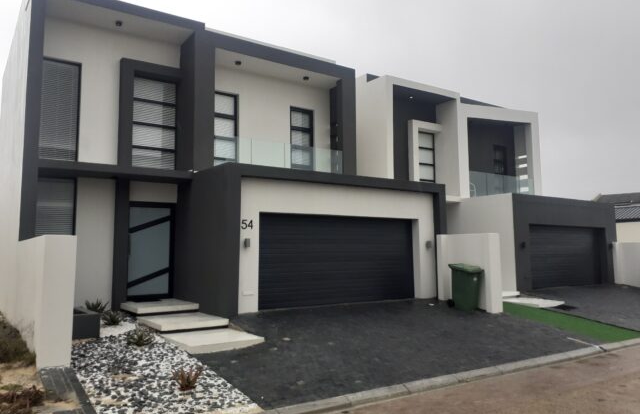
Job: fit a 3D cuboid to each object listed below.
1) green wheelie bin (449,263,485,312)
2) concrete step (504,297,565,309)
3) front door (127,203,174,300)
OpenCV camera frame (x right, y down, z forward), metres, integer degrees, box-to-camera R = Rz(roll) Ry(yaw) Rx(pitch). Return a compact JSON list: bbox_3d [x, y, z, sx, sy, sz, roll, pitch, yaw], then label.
[{"bbox_3d":[3.715,2.032,12.643,0.730,1.070,0.580,-1,-4,40],"label":"green wheelie bin"},{"bbox_3d":[6.087,2.813,14.630,1.400,0.125,1.600,3,-6,-34],"label":"concrete step"},{"bbox_3d":[-4.230,1.102,12.478,1.180,2.410,0.080,3,-6,-34],"label":"front door"}]

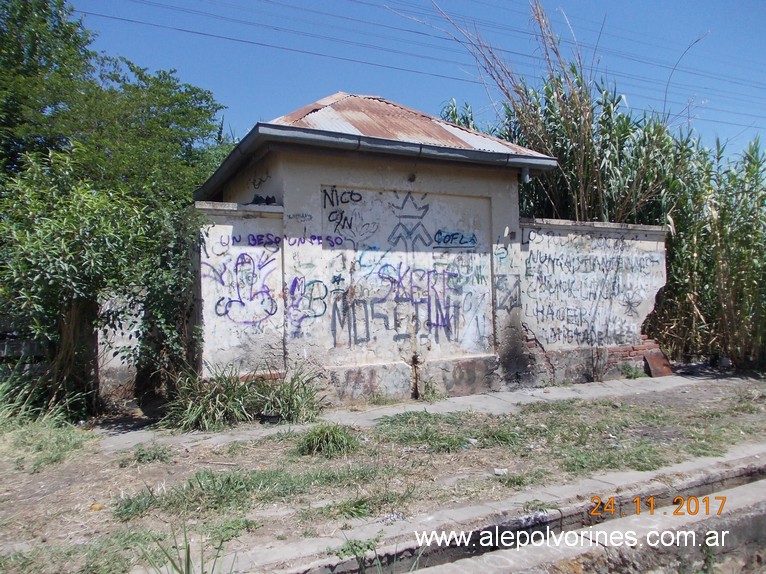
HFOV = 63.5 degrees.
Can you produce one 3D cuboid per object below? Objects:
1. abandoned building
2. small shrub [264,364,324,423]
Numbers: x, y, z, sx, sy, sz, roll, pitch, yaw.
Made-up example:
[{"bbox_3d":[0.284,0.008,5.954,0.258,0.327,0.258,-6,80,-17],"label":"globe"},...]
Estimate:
[{"bbox_3d":[0.625,-0.709,9.792,7.497,4.341,3.773,0,-2,-27],"label":"abandoned building"},{"bbox_3d":[-0.959,1.118,6.713,0.588,0.549,0.529,0,-2,-27],"label":"small shrub"}]

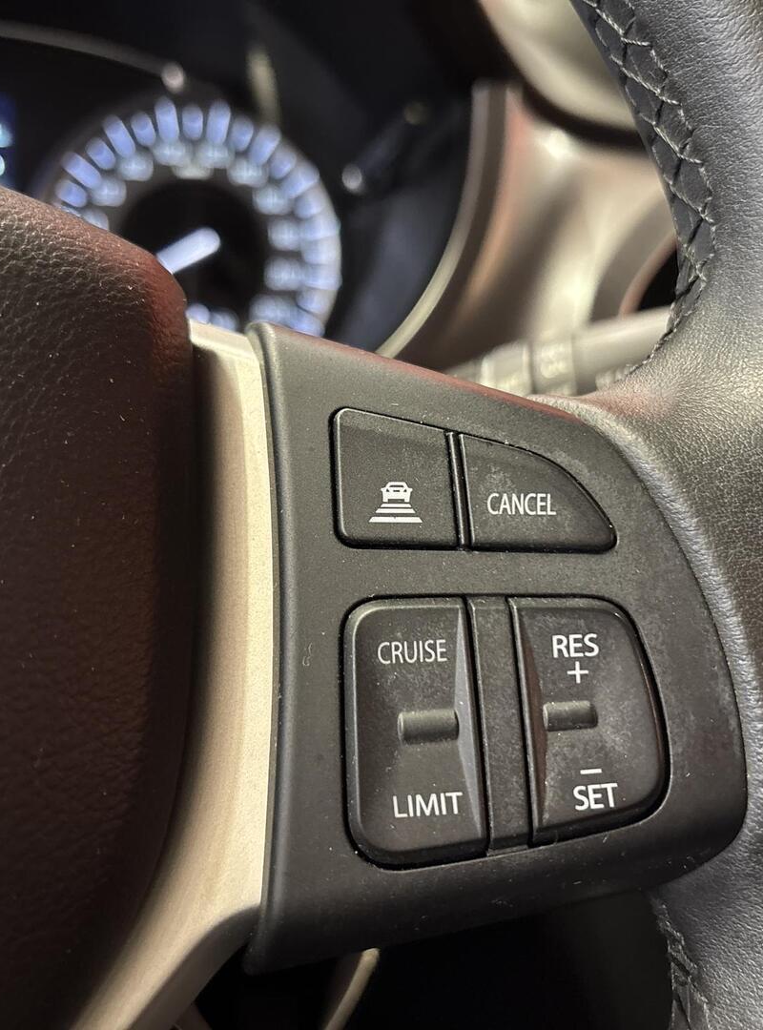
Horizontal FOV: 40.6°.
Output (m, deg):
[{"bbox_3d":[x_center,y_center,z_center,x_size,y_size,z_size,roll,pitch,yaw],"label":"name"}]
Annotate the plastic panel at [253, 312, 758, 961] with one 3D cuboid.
[{"bbox_3d":[0.015,0.015,0.141,0.064,0.079,0.018,-1,-10,-13],"label":"plastic panel"}]

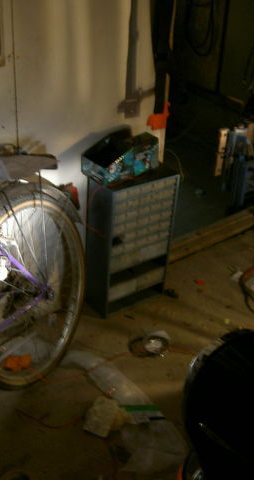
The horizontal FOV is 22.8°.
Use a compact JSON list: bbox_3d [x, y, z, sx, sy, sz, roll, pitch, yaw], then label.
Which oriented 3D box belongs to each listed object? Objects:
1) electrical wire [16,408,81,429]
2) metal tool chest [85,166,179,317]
[{"bbox_3d":[-0.256,0.566,2.005,0.220,0.008,0.075,3,30,0],"label":"electrical wire"},{"bbox_3d":[0.012,0.001,2.473,0.306,0.552,0.150,-19,36,-33],"label":"metal tool chest"}]

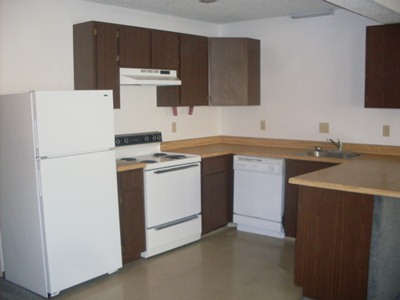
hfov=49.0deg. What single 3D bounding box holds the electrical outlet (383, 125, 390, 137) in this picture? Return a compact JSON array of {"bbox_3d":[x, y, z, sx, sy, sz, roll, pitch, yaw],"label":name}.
[{"bbox_3d":[1.847,-0.192,4.358,0.071,0.115,0.013,5,9,41],"label":"electrical outlet"}]

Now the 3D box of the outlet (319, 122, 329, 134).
[{"bbox_3d":[1.351,-0.241,4.793,0.116,0.115,0.013,5,9,41],"label":"outlet"}]

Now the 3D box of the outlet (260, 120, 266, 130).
[{"bbox_3d":[0.756,-0.300,5.315,0.071,0.115,0.013,5,9,41],"label":"outlet"}]

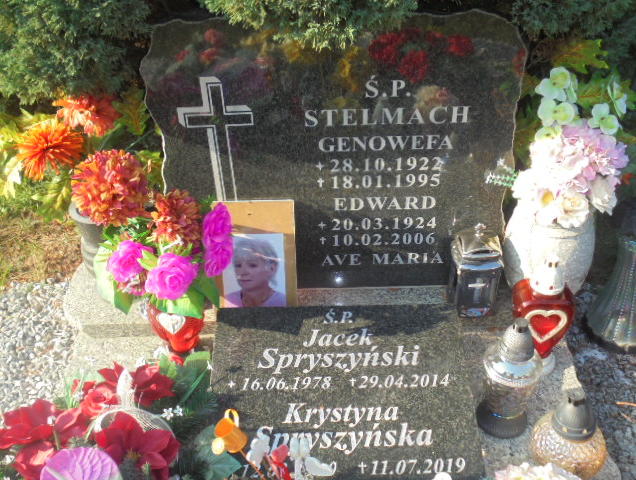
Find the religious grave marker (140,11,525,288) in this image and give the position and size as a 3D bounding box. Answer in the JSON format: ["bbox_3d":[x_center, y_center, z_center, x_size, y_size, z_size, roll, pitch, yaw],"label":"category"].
[{"bbox_3d":[0.031,-0.164,1.400,0.702,0.567,0.070,-1,27,0],"label":"religious grave marker"}]

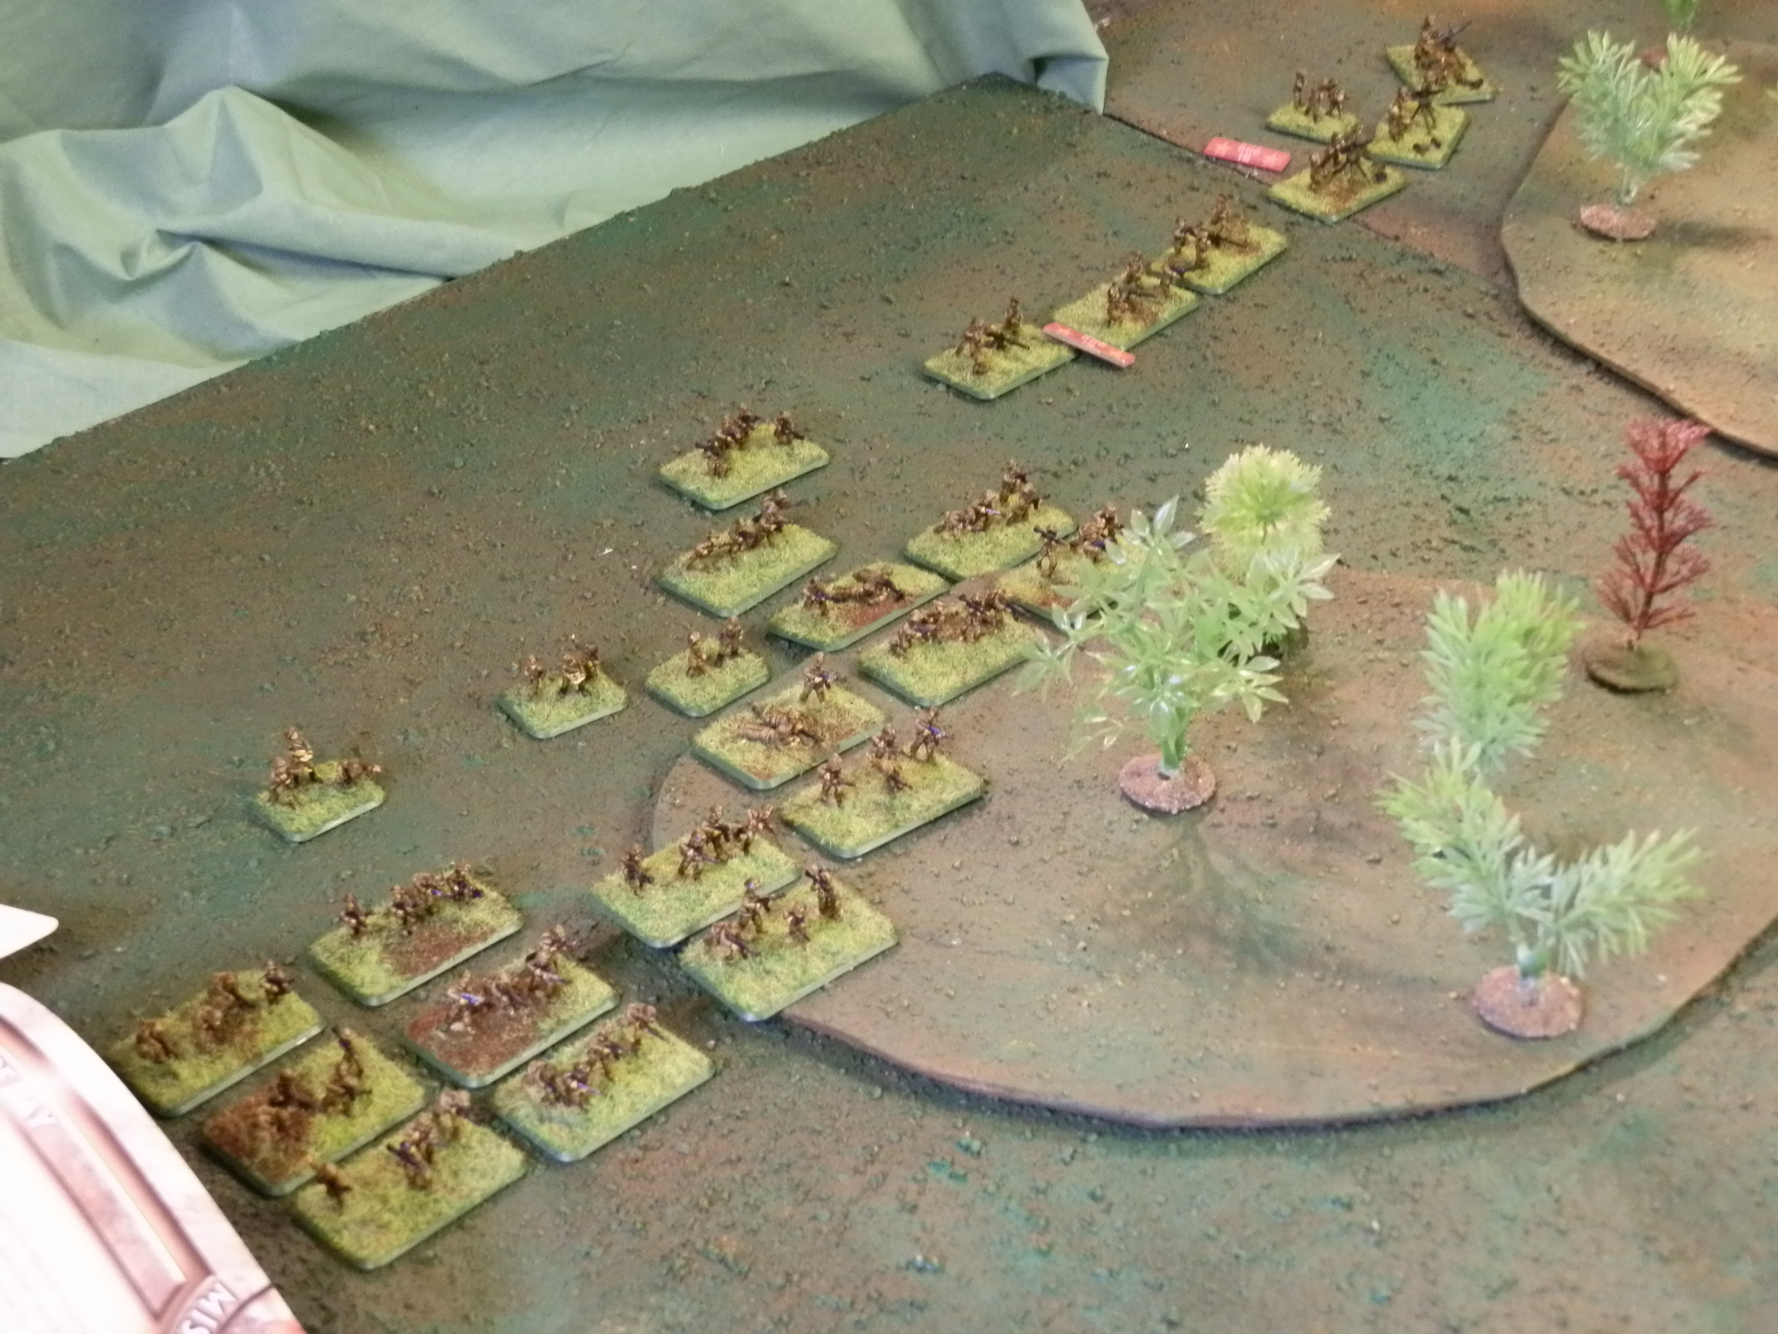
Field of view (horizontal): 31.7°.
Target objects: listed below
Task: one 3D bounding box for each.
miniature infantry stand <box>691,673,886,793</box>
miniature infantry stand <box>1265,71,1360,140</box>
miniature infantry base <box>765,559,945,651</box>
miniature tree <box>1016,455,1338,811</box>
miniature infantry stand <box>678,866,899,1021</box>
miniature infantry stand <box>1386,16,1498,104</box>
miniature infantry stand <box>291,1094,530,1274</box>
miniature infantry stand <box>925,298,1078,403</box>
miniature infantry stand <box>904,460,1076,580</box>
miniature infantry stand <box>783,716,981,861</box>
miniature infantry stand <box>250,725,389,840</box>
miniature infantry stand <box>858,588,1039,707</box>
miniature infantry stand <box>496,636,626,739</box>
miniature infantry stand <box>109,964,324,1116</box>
[{"bbox_3d":[-0.028,0.011,0.871,0.050,0.019,0.033,-27,40,-32],"label":"miniature infantry stand"},{"bbox_3d":[0.165,-0.219,1.216,0.033,0.020,0.025,22,41,33],"label":"miniature infantry stand"},{"bbox_3d":[-0.010,-0.023,0.928,0.050,0.015,0.033,-30,31,-32],"label":"miniature infantry base"},{"bbox_3d":[0.077,-0.008,0.836,0.085,0.090,0.076,-1,35,1],"label":"miniature tree"},{"bbox_3d":[-0.025,0.064,0.790,0.050,0.019,0.033,-26,40,-31],"label":"miniature infantry stand"},{"bbox_3d":[0.217,-0.244,1.233,0.032,0.025,0.050,-6,35,-6],"label":"miniature infantry stand"},{"bbox_3d":[-0.113,0.115,0.737,0.050,0.021,0.032,-30,44,-35],"label":"miniature infantry stand"},{"bbox_3d":[0.039,-0.112,1.056,0.050,0.021,0.032,-29,43,-33],"label":"miniature infantry stand"},{"bbox_3d":[0.032,-0.047,0.965,0.033,0.018,0.050,26,43,37],"label":"miniature infantry stand"},{"bbox_3d":[-0.002,0.028,0.843,0.050,0.019,0.033,-25,39,-29],"label":"miniature infantry stand"},{"bbox_3d":[-0.158,0.028,0.861,0.032,0.024,0.025,-27,42,-31],"label":"miniature infantry stand"},{"bbox_3d":[0.018,-0.011,0.906,0.050,0.020,0.032,-27,42,-32],"label":"miniature infantry stand"},{"bbox_3d":[-0.094,0.002,0.898,0.032,0.020,0.025,-23,40,-28],"label":"miniature infantry stand"},{"bbox_3d":[-0.170,0.087,0.781,0.050,0.019,0.032,-30,44,-34],"label":"miniature infantry stand"}]

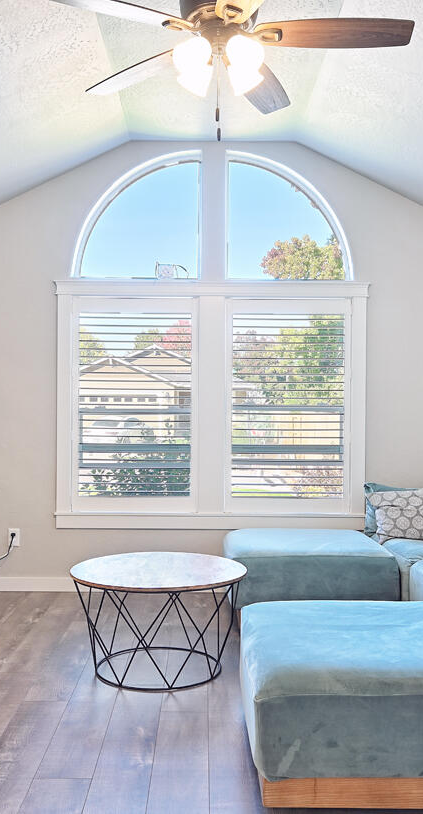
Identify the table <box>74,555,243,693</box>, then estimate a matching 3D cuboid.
[{"bbox_3d":[-0.251,1.020,3.776,0.848,0.479,0.848,0,0,0],"label":"table"}]

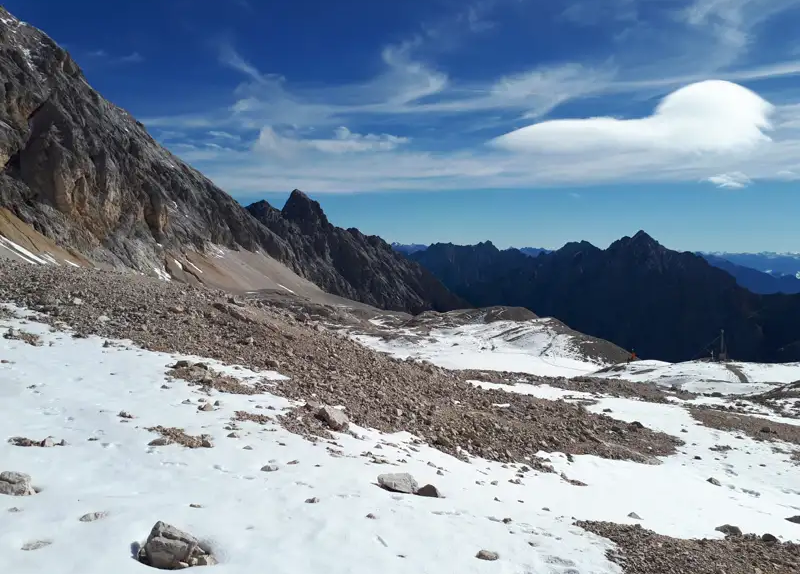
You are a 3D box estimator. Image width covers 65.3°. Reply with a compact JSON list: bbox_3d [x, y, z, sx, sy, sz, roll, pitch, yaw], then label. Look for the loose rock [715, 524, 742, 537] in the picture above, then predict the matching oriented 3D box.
[{"bbox_3d":[8.686,6.439,16.500,0.720,0.340,0.520,0,3,0],"label":"loose rock"}]

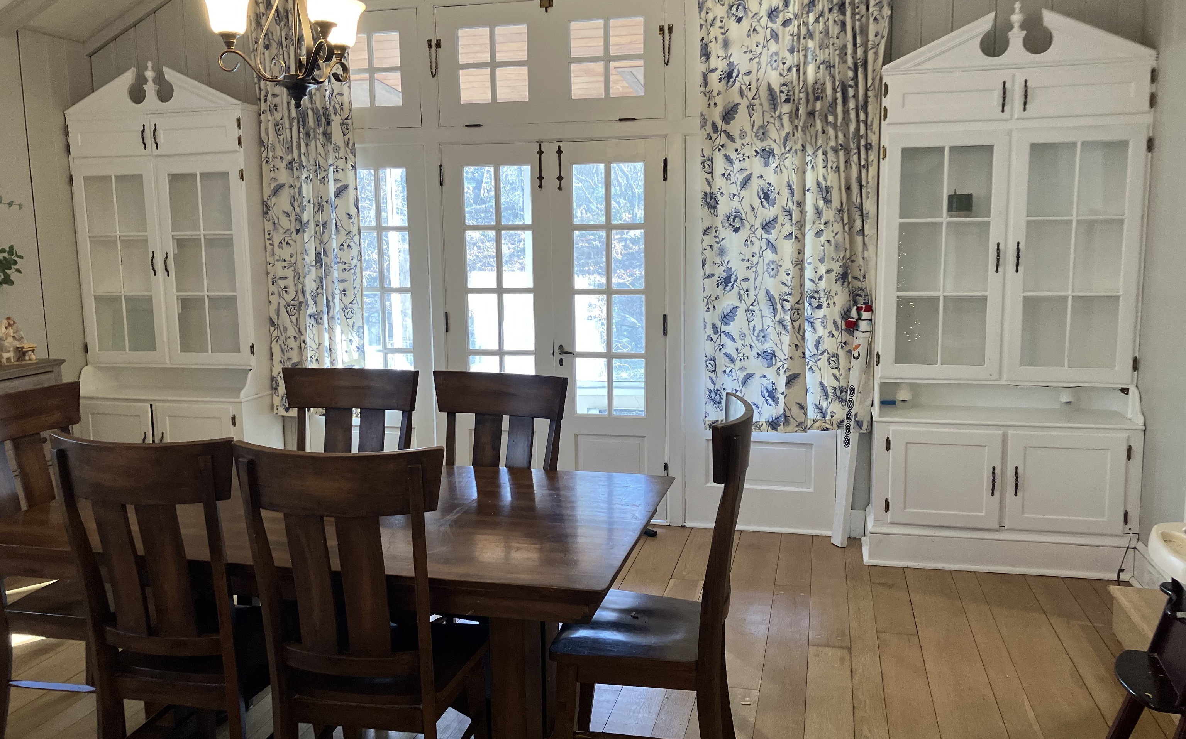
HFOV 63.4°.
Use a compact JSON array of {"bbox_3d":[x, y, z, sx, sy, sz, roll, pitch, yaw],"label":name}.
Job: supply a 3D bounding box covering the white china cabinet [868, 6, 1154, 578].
[{"bbox_3d":[1.891,-0.345,4.427,1.150,2.530,0.410,1,9,14],"label":"white china cabinet"}]

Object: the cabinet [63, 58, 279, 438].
[{"bbox_3d":[-2.375,-0.434,5.459,1.130,2.520,0.410,1,9,14],"label":"cabinet"}]

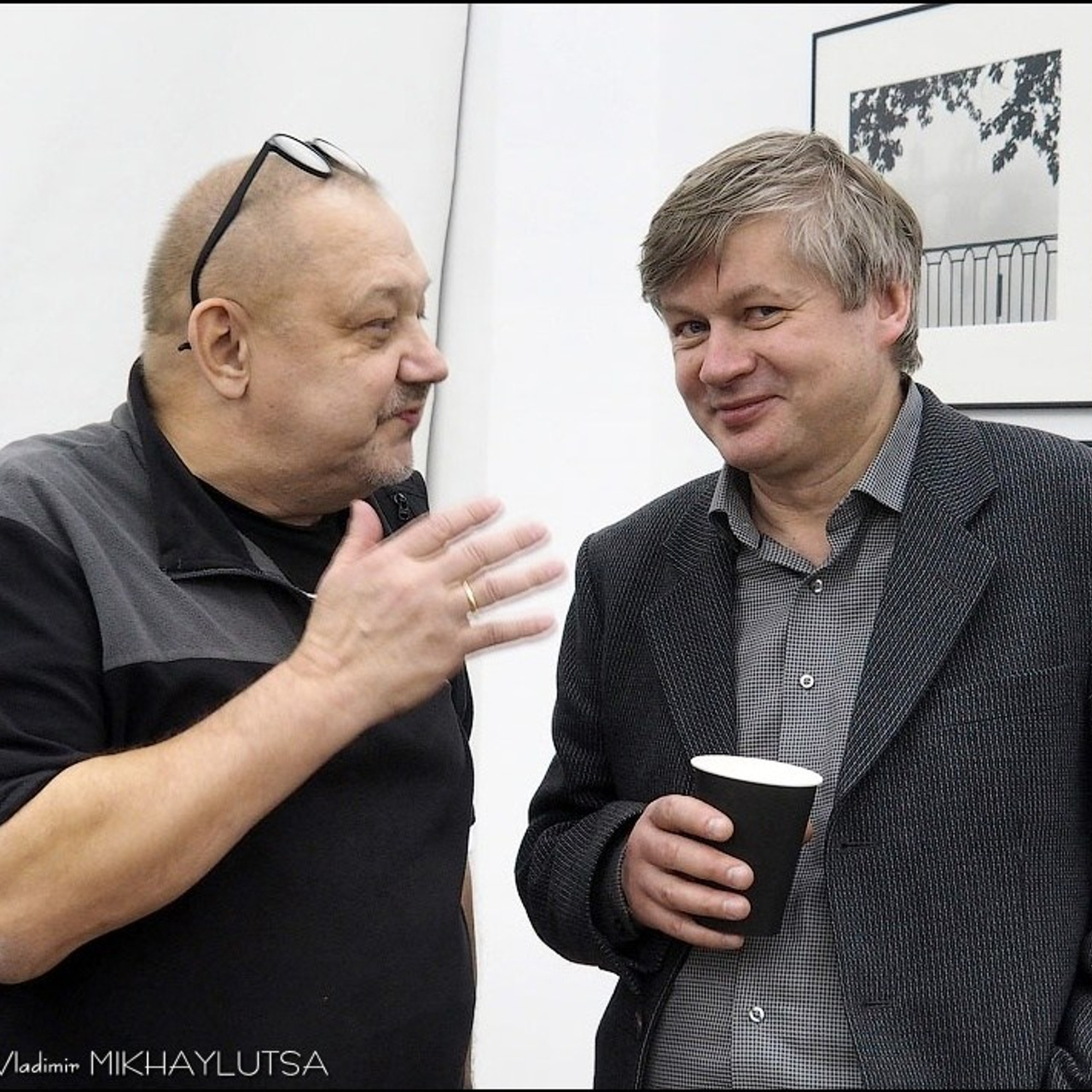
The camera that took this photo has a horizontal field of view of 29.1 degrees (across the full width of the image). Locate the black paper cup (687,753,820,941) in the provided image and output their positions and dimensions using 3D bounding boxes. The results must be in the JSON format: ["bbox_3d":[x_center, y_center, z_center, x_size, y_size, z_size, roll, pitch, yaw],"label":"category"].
[{"bbox_3d":[0.129,0.194,1.354,0.086,0.102,0.086,7,5,0],"label":"black paper cup"}]

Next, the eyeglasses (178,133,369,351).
[{"bbox_3d":[-0.192,-0.210,1.468,0.049,0.149,0.144,37,17,8],"label":"eyeglasses"}]

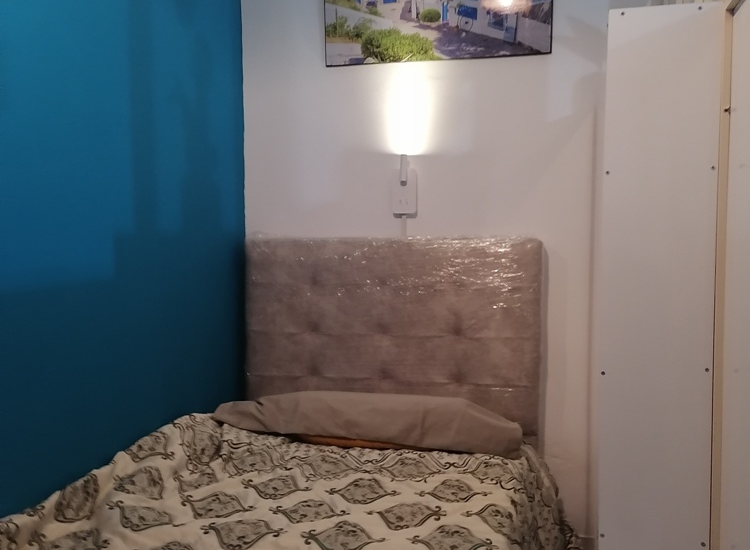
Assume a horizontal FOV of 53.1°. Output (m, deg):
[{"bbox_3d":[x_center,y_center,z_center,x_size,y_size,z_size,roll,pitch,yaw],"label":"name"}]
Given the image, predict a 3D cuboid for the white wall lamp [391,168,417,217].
[{"bbox_3d":[0.121,-0.339,3.063,0.099,0.202,0.070,1,4,14],"label":"white wall lamp"}]

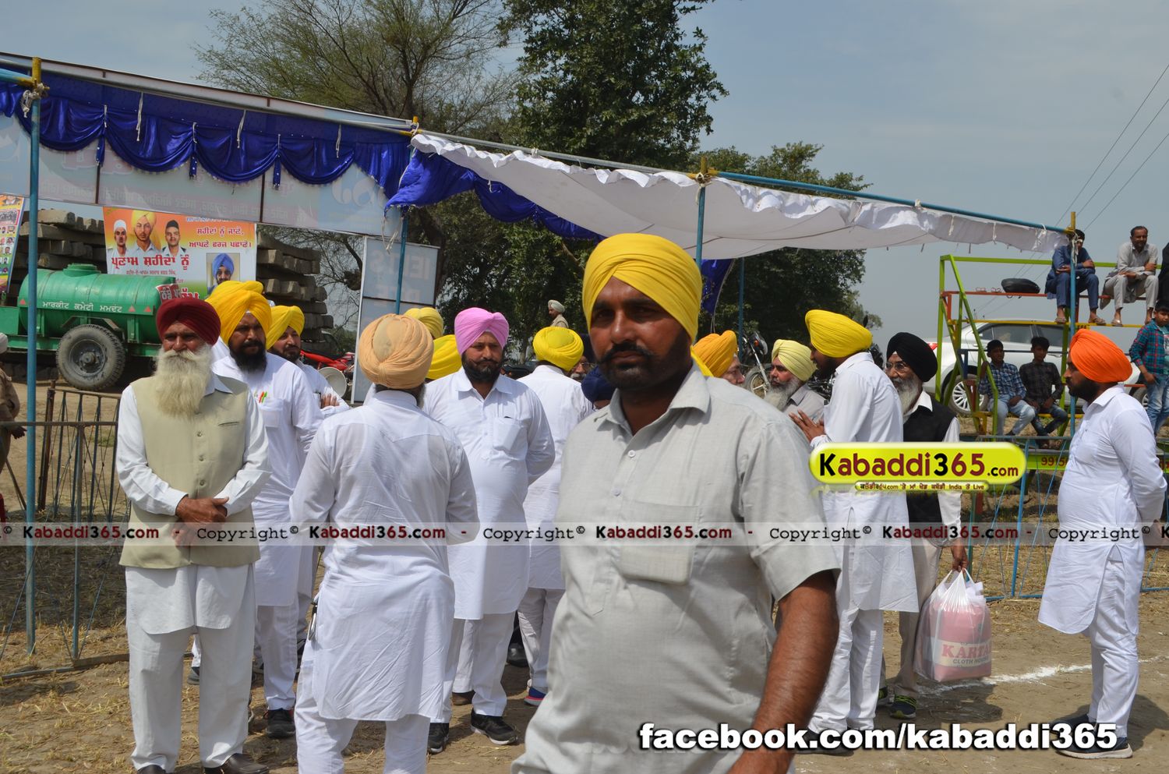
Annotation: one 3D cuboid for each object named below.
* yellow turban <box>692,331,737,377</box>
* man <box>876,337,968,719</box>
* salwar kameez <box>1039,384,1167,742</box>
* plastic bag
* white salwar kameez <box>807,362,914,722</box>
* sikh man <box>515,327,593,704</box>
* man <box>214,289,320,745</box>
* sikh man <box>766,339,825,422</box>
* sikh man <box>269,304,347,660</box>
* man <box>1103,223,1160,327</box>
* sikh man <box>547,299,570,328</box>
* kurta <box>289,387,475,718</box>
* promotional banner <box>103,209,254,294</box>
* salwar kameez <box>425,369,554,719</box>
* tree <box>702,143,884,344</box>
[{"bbox_3d":[0.605,-0.152,6.000,0.260,0.220,0.230,1,2,-28],"label":"yellow turban"},{"bbox_3d":[1.540,0.621,5.800,0.500,1.740,0.360,3,2,41],"label":"man"},{"bbox_3d":[2.150,0.720,5.250,0.460,1.440,0.480,1,0,5],"label":"salwar kameez"},{"bbox_3d":[1.660,1.070,5.700,0.290,0.500,0.240,1,0,-21],"label":"plastic bag"},{"bbox_3d":[1.141,0.638,5.220,0.440,1.560,0.460,3,2,29],"label":"white salwar kameez"},{"bbox_3d":[-0.147,0.663,5.880,0.470,1.520,0.320,2,2,-12],"label":"sikh man"},{"bbox_3d":[-1.375,0.510,5.250,0.550,1.830,0.380,1,0,-19],"label":"man"},{"bbox_3d":[1.190,0.610,7.000,0.520,1.740,0.380,1,1,45],"label":"sikh man"},{"bbox_3d":[-1.427,0.481,6.400,0.520,1.790,0.380,1,2,-25],"label":"sikh man"},{"bbox_3d":[5.990,-1.220,13.900,0.580,1.100,0.720,1,0,-3],"label":"man"},{"bbox_3d":[-0.410,-0.500,19.800,0.360,1.720,0.500,1,0,-22],"label":"sikh man"},{"bbox_3d":[-0.665,0.545,4.170,0.610,1.070,0.400,1,0,5],"label":"kurta"},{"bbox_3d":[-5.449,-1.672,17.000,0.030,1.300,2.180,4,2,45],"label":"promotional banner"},{"bbox_3d":[-0.390,0.650,5.200,0.550,1.440,0.360,1,0,-10],"label":"salwar kameez"},{"bbox_3d":[4.800,-2.500,30.000,4.900,6.200,4.800,1,0,0],"label":"tree"}]

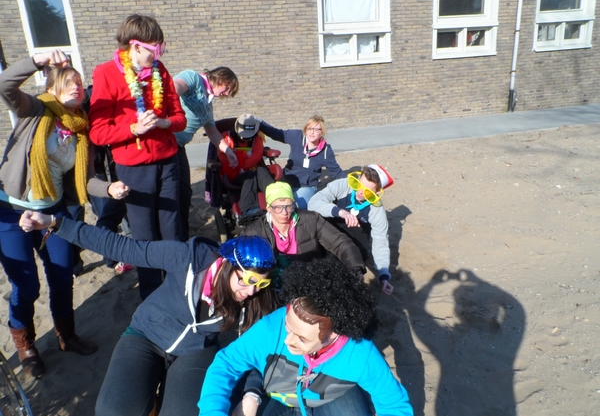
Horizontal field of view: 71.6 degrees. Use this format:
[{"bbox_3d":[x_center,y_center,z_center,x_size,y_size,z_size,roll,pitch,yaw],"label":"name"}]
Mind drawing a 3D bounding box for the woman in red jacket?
[{"bbox_3d":[-0.832,-0.170,2.310,0.500,1.670,0.360,-18,22,-37],"label":"woman in red jacket"}]

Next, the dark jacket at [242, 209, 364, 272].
[{"bbox_3d":[0.003,0.263,2.300,0.720,0.520,0.420,-3,18,4],"label":"dark jacket"}]

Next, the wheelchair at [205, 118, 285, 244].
[{"bbox_3d":[-0.441,-0.290,3.543,0.650,1.060,1.050,-12,19,-24],"label":"wheelchair"}]

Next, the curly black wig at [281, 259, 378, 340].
[{"bbox_3d":[0.094,0.301,1.370,0.290,0.270,0.300,-38,34,-30],"label":"curly black wig"}]

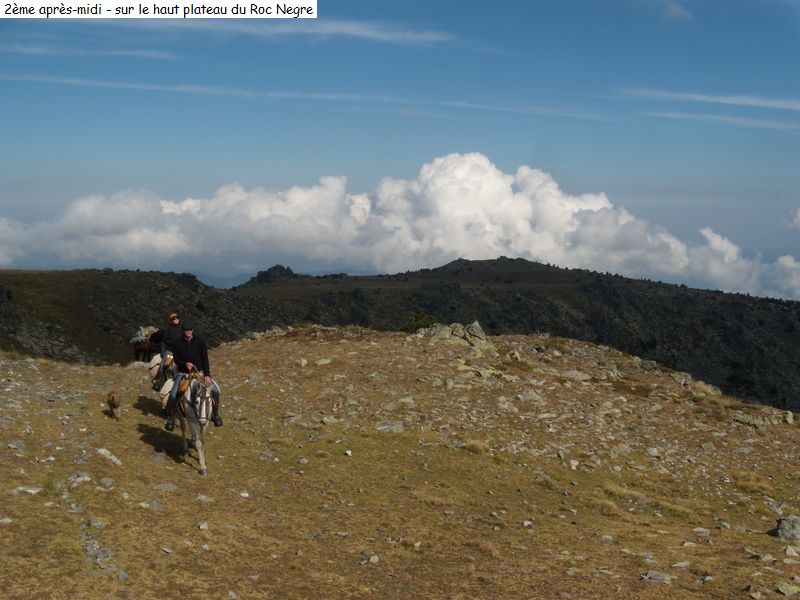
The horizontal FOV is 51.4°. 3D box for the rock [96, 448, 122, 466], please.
[{"bbox_3d":[-4.225,2.283,12.100,0.360,0.150,0.320,-1,3,-25],"label":"rock"}]

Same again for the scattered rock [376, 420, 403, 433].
[{"bbox_3d":[-0.179,2.159,14.200,0.480,0.130,0.340,0,3,0],"label":"scattered rock"}]

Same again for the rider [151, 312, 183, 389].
[{"bbox_3d":[-4.469,0.993,16.200,0.800,1.500,0.680,-1,3,-20],"label":"rider"}]

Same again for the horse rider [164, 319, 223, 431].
[{"bbox_3d":[-2.929,1.071,11.800,0.780,1.520,0.660,-1,3,-20],"label":"horse rider"}]

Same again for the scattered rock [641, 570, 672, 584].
[{"bbox_3d":[2.096,2.268,6.800,0.230,0.070,0.170,0,3,0],"label":"scattered rock"}]

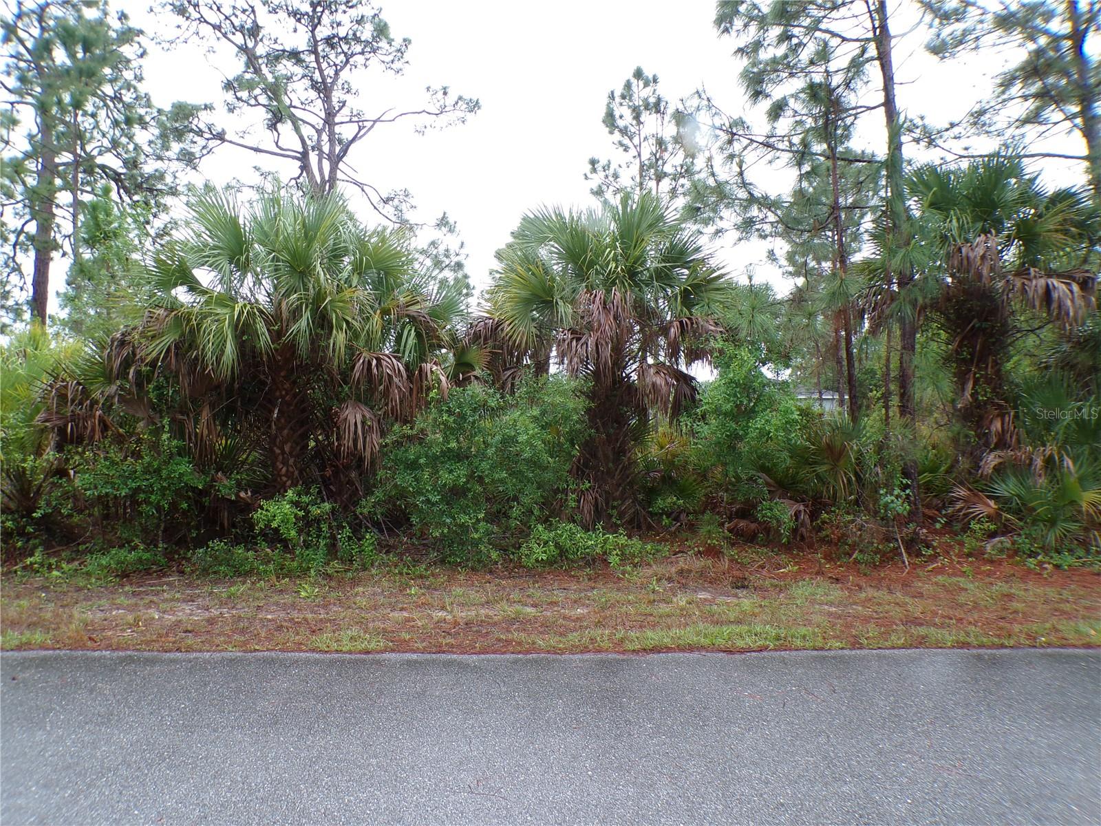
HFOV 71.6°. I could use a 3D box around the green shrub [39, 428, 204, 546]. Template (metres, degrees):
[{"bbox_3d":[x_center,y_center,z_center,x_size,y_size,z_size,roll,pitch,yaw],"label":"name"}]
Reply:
[{"bbox_3d":[-5.347,0.915,9.500,2.050,1.450,1.300,0,0,0],"label":"green shrub"}]

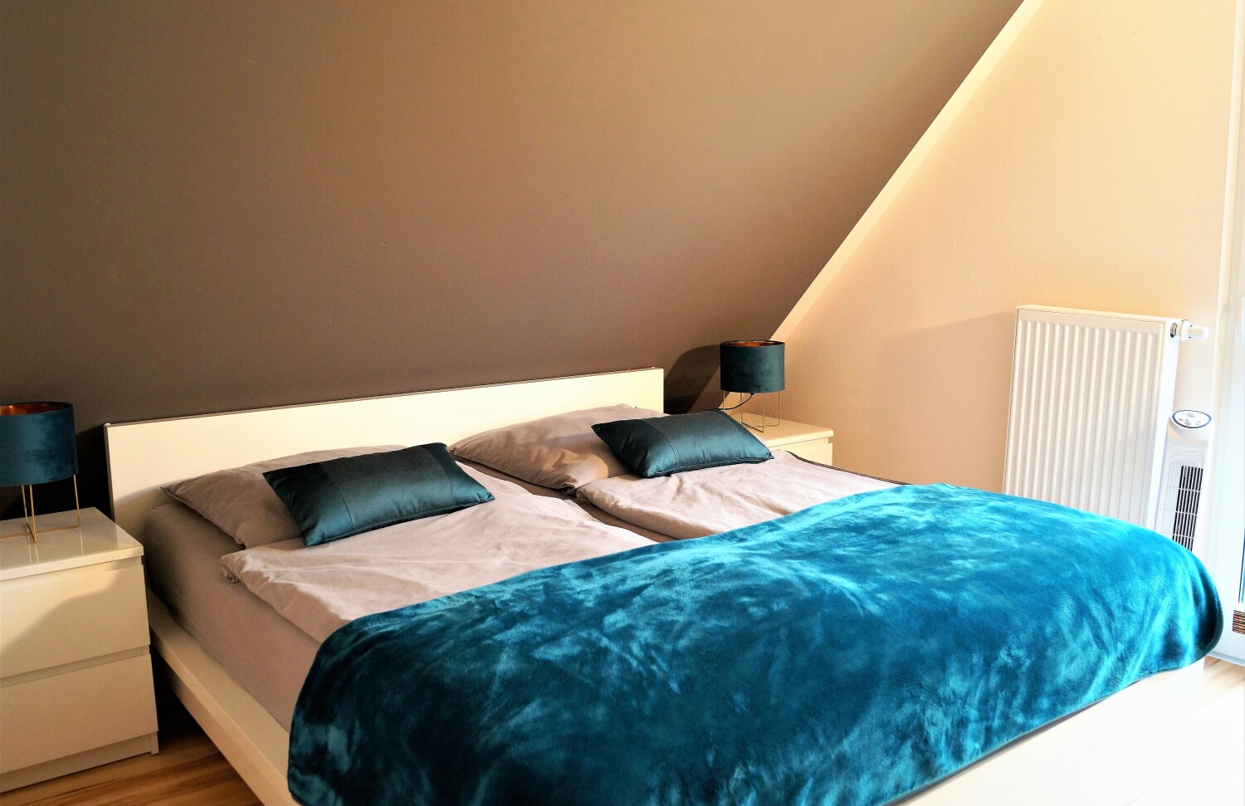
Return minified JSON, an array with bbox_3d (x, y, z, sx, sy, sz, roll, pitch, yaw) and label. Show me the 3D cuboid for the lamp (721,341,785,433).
[{"bbox_3d":[0.526,-0.068,4.130,0.257,0.338,0.257,1,9,0],"label":"lamp"}]

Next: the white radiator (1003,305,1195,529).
[{"bbox_3d":[1.470,0.151,3.300,0.100,0.880,0.495,-7,12,-39],"label":"white radiator"}]

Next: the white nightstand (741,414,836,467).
[{"bbox_3d":[0.531,0.367,4.232,0.400,0.550,0.480,-7,12,-39],"label":"white nightstand"}]

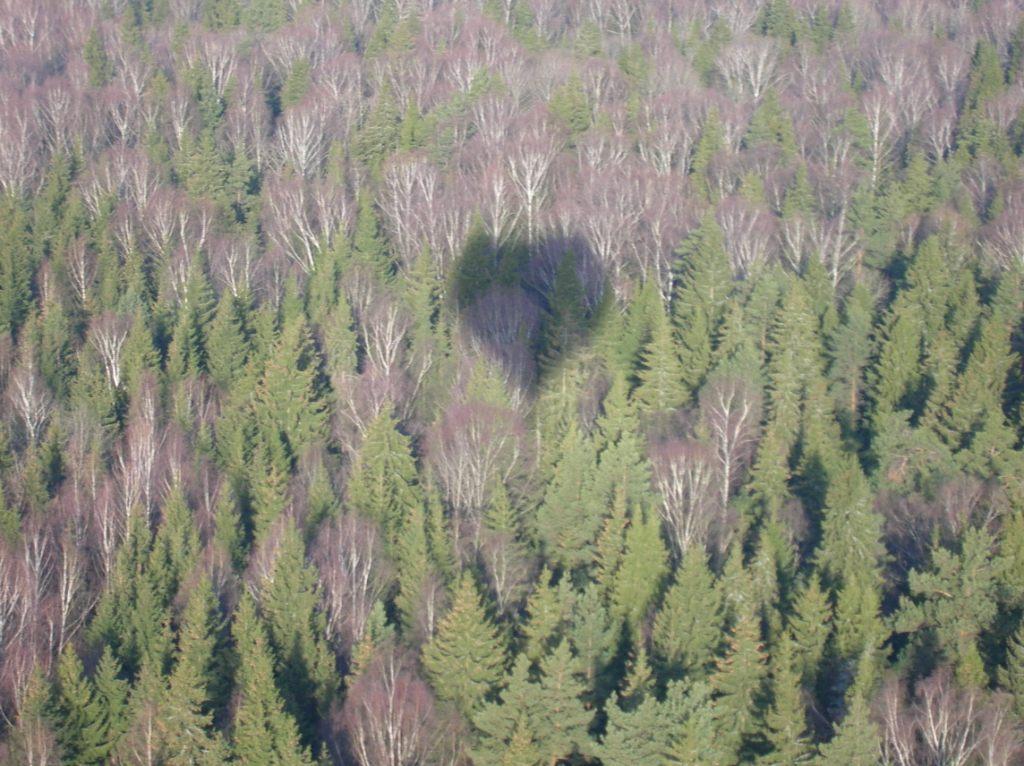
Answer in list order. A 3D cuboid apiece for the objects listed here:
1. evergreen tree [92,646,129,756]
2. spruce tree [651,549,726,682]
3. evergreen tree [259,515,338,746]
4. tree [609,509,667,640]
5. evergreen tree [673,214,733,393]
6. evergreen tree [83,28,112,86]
[{"bbox_3d":[-30.940,26.330,220.770,2.720,12.500,2.720,0,20,0],"label":"evergreen tree"},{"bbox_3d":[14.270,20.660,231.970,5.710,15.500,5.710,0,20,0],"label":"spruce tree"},{"bbox_3d":[-17.150,20.840,231.470,6.010,20.500,6.010,0,20,0],"label":"evergreen tree"},{"bbox_3d":[10.580,17.780,239.890,4.920,15.500,4.920,0,20,0],"label":"tree"},{"bbox_3d":[20.290,-7.610,305.990,6.280,22.000,6.280,0,20,0],"label":"evergreen tree"},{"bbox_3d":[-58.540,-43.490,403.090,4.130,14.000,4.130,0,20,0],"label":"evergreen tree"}]

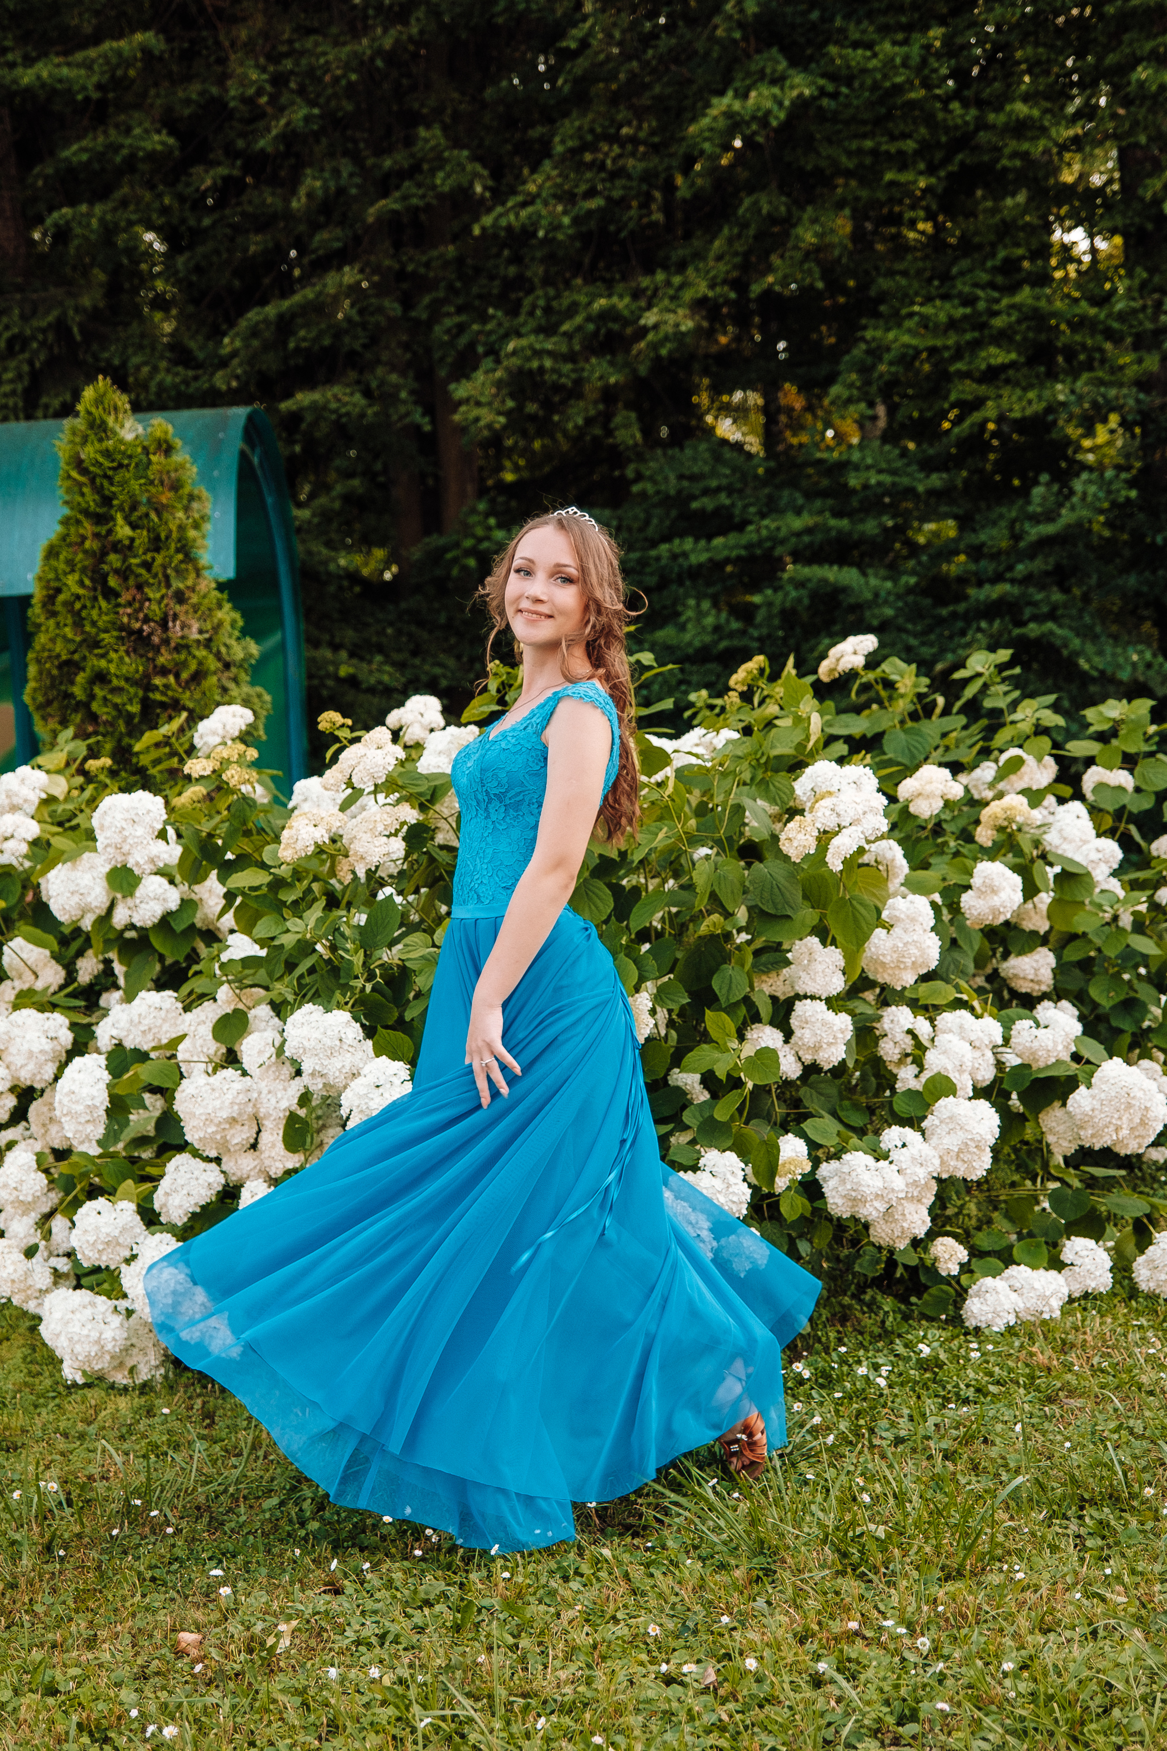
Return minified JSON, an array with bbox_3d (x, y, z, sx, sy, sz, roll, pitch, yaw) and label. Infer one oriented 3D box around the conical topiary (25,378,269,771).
[{"bbox_3d":[-1.257,-0.266,7.096,0.780,2.346,0.780,-4,5,0],"label":"conical topiary"}]

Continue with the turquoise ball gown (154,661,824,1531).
[{"bbox_3d":[-0.191,0.377,4.168,1.080,1.382,0.830,-7,6,-30],"label":"turquoise ball gown"}]

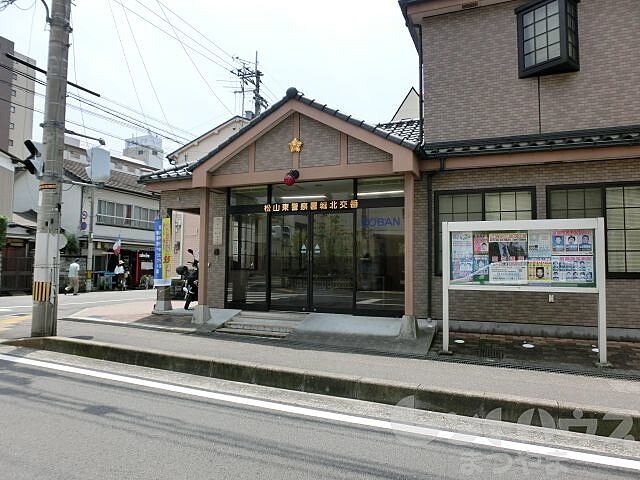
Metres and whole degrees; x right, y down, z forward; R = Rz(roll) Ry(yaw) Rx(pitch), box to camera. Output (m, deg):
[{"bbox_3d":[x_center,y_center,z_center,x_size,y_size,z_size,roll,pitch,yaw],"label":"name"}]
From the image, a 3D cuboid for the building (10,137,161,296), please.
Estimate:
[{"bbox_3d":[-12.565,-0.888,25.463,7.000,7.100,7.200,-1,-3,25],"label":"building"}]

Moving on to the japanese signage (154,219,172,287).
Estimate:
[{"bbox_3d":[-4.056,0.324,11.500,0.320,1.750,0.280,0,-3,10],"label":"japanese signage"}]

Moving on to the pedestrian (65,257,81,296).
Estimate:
[{"bbox_3d":[-10.911,1.630,19.600,0.480,1.620,0.500,-1,-3,26],"label":"pedestrian"}]

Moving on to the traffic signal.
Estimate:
[{"bbox_3d":[-5.244,-1.497,8.150,0.360,0.680,0.300,-1,-3,24],"label":"traffic signal"}]

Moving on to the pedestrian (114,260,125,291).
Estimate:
[{"bbox_3d":[-10.062,1.789,22.300,0.450,1.530,0.450,-1,-3,26],"label":"pedestrian"}]

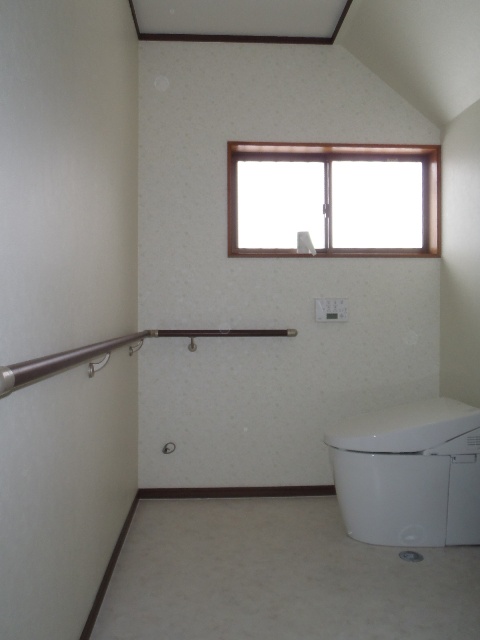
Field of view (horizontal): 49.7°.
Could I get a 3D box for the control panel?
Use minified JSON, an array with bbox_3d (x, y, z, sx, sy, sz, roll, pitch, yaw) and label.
[{"bbox_3d":[0.491,-0.050,2.765,0.178,0.127,0.022,0,1,-3],"label":"control panel"}]

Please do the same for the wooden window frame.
[{"bbox_3d":[0.507,-0.638,2.820,1.155,0.612,0.130,0,1,-3],"label":"wooden window frame"}]

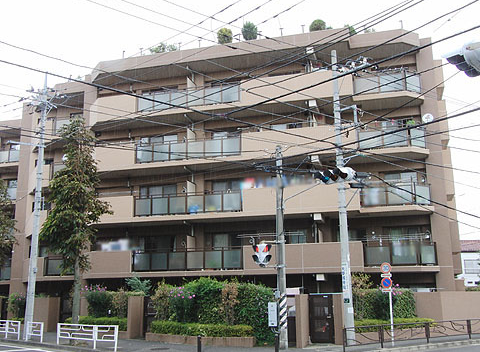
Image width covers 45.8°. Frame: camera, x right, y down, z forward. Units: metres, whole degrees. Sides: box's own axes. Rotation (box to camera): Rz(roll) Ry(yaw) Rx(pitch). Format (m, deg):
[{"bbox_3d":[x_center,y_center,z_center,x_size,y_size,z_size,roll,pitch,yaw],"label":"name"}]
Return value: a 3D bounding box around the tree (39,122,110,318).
[{"bbox_3d":[-7.042,2.090,24.024,2.800,9.640,2.700,-1,-12,0],"label":"tree"}]

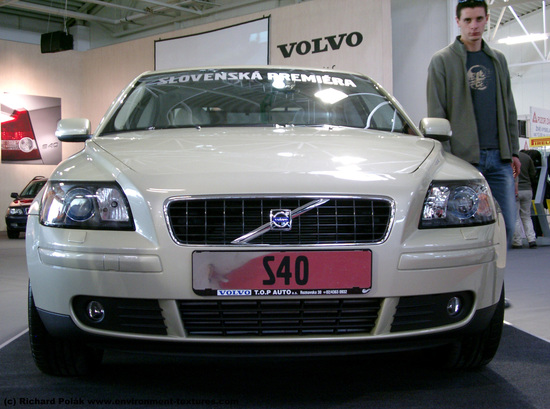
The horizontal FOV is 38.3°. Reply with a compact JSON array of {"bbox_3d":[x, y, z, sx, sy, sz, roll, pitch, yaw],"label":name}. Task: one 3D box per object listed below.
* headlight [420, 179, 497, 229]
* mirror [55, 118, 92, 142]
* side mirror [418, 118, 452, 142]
[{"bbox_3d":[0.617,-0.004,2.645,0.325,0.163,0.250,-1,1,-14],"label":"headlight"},{"bbox_3d":[-0.995,-0.366,3.930,0.185,0.118,0.120,0,1,-4],"label":"mirror"},{"bbox_3d":[0.818,-0.377,4.030,0.178,0.120,0.120,0,1,-4],"label":"side mirror"}]

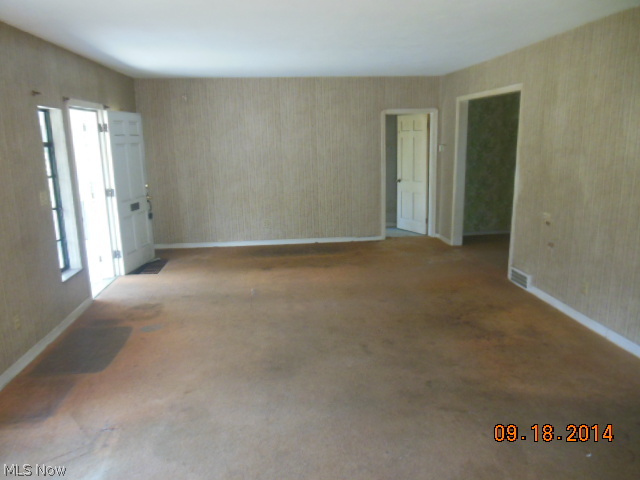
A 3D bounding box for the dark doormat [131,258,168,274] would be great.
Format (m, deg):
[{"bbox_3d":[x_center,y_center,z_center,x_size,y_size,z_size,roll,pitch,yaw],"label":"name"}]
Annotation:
[{"bbox_3d":[-2.336,0.370,6.300,0.427,0.012,0.727,-2,13,-6],"label":"dark doormat"}]

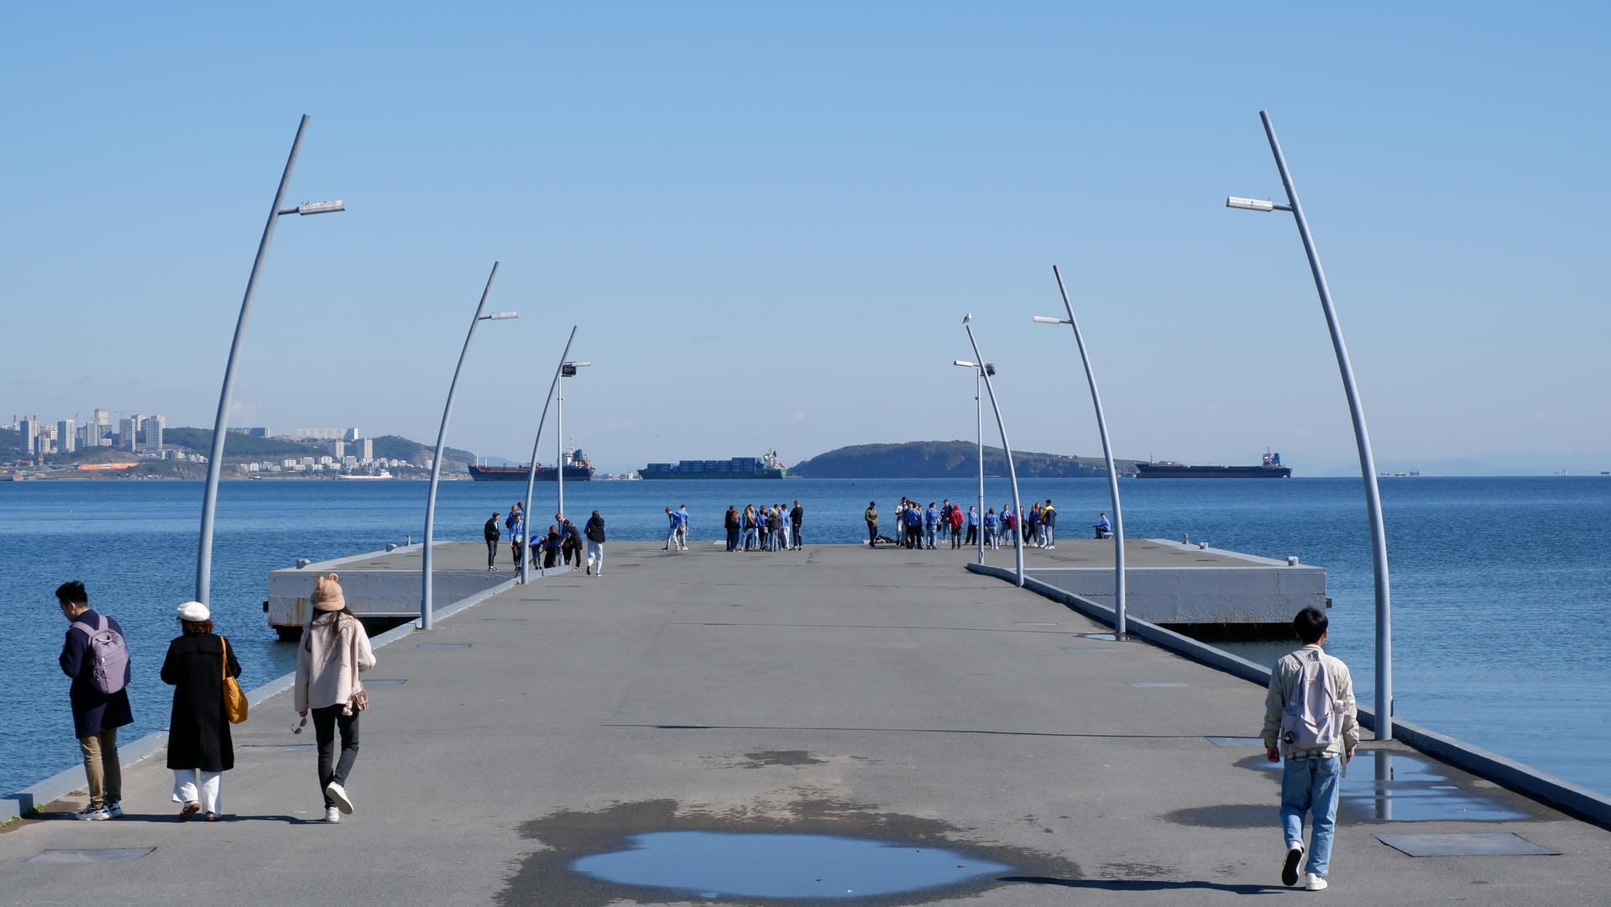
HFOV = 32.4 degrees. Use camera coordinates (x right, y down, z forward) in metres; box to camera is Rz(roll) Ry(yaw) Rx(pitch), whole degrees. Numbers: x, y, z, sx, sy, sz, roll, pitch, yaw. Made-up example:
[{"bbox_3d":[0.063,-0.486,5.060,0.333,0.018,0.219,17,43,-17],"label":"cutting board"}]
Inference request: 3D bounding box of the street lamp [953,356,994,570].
[{"bbox_3d":[4.522,0.282,75.000,1.120,5.660,0.400,0,0,-1],"label":"street lamp"}]

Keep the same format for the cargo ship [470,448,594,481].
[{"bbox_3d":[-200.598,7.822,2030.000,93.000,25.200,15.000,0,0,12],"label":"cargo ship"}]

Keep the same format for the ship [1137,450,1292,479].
[{"bbox_3d":[352.477,9.138,2400.000,132.000,25.000,19.500,0,0,12],"label":"ship"}]

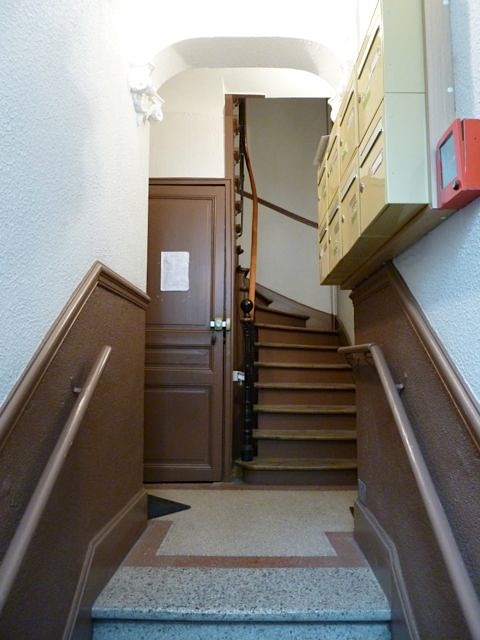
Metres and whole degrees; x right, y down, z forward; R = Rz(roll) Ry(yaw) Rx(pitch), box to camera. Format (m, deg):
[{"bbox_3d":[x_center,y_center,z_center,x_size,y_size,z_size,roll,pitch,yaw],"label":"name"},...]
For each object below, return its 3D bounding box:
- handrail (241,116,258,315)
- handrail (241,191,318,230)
[{"bbox_3d":[0.092,-0.931,3.989,0.139,1.933,0.901,0,-5,2],"label":"handrail"},{"bbox_3d":[0.440,-1.255,5.244,1.049,0.058,0.055,25,-3,4],"label":"handrail"}]

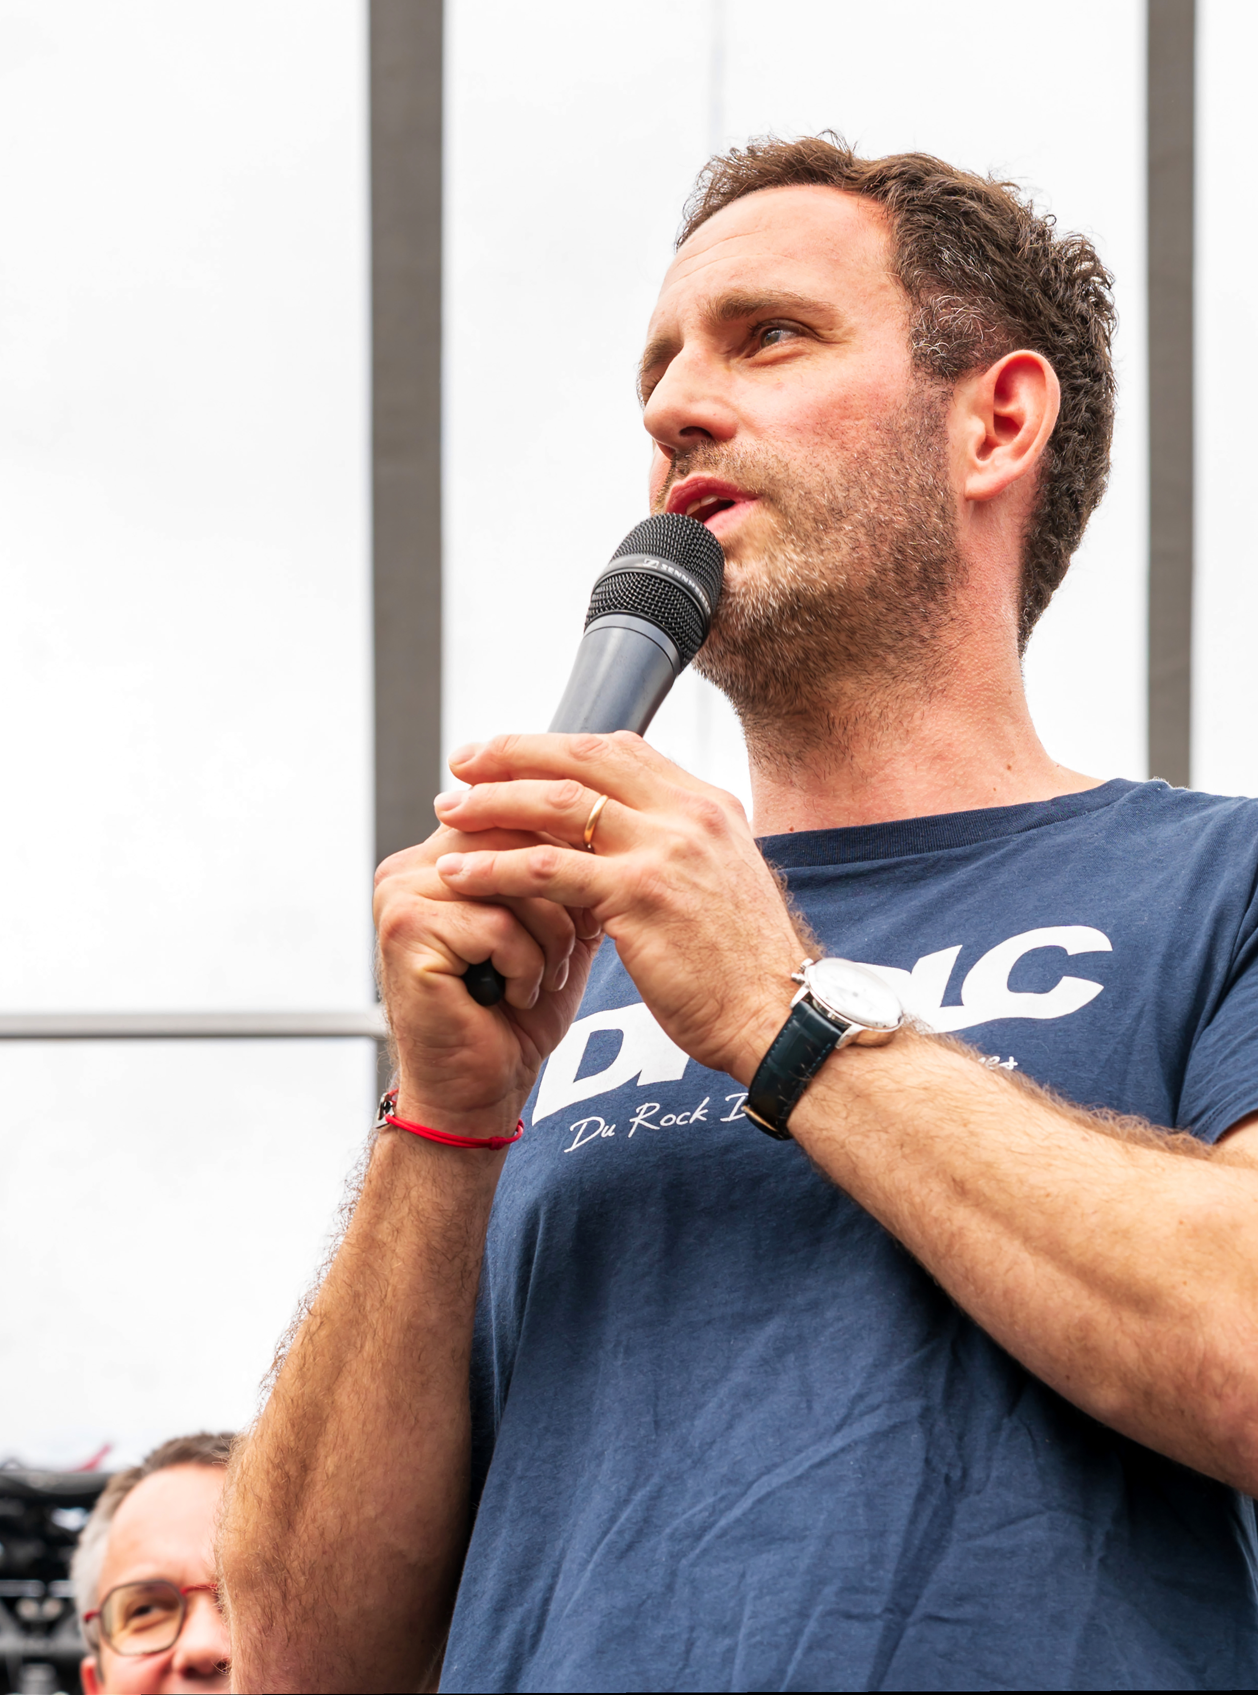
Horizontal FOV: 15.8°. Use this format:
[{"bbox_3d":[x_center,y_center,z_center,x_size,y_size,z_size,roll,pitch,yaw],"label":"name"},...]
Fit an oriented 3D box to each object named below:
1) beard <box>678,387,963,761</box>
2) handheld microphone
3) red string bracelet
[{"bbox_3d":[0.050,-0.126,1.885,0.110,0.135,0.145,23,-31,-36],"label":"beard"},{"bbox_3d":[-0.018,-0.035,1.798,0.050,0.238,0.050,-6,-44,34],"label":"handheld microphone"},{"bbox_3d":[-0.070,0.106,1.770,0.060,0.014,0.048,7,24,-6],"label":"red string bracelet"}]

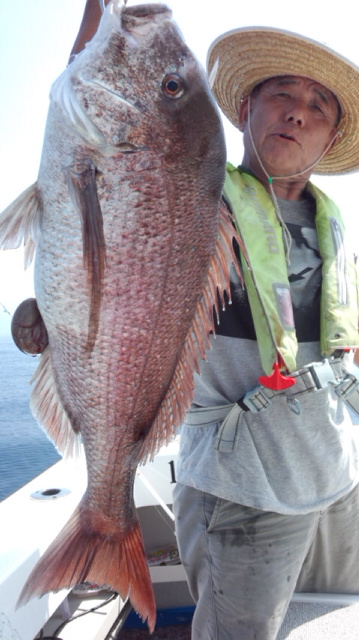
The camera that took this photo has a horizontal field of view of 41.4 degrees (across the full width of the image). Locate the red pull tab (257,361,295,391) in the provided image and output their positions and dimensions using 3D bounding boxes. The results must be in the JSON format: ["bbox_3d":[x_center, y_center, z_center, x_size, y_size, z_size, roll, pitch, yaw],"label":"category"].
[{"bbox_3d":[0.173,0.098,0.840,0.066,0.051,0.014,0,-2,6],"label":"red pull tab"}]

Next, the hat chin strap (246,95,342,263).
[{"bbox_3d":[0.197,-0.245,0.800,0.160,0.290,0.100,0,-2,7],"label":"hat chin strap"}]

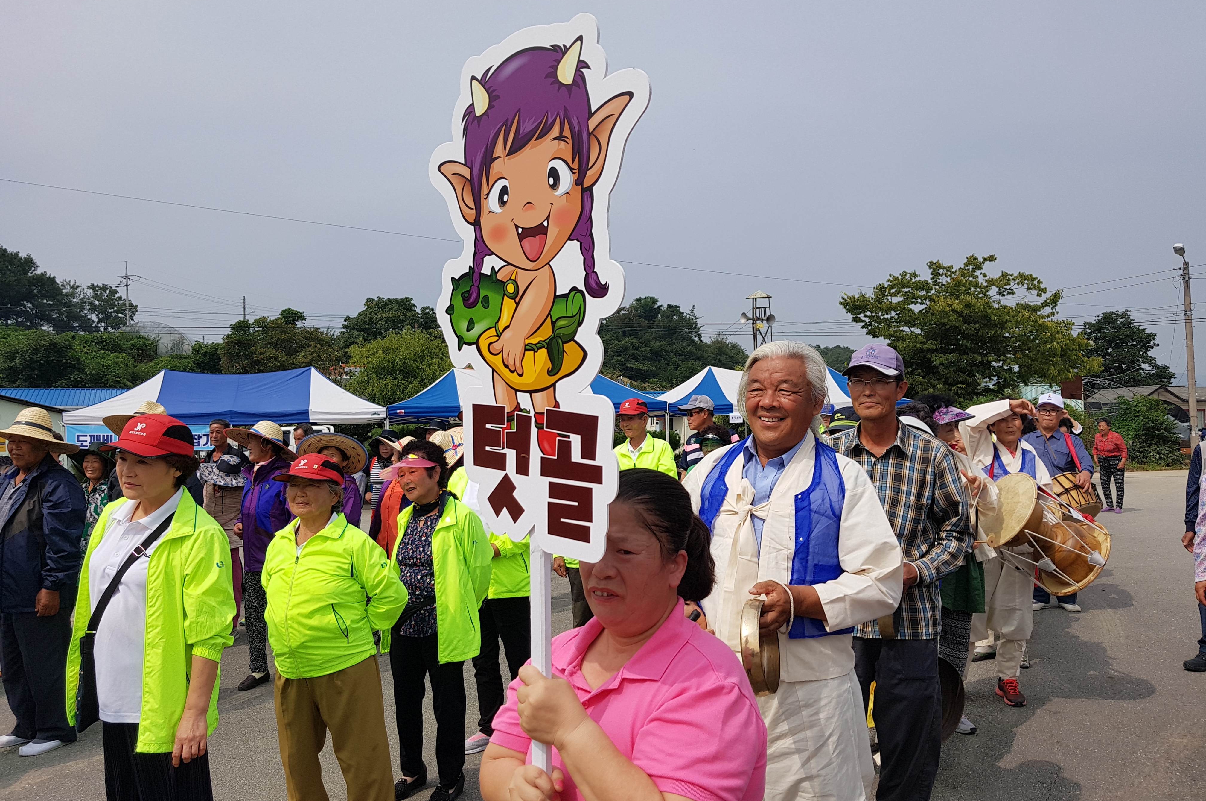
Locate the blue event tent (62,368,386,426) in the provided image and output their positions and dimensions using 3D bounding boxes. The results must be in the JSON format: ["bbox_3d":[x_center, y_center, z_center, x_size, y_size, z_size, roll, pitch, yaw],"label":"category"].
[{"bbox_3d":[-7.814,0.796,19.551,6.000,3.000,3.000,-1,-2,-17],"label":"blue event tent"}]

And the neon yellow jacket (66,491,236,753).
[{"bbox_3d":[-1.312,0.636,2.630,0.500,0.710,0.350,-2,-2,20],"label":"neon yellow jacket"}]

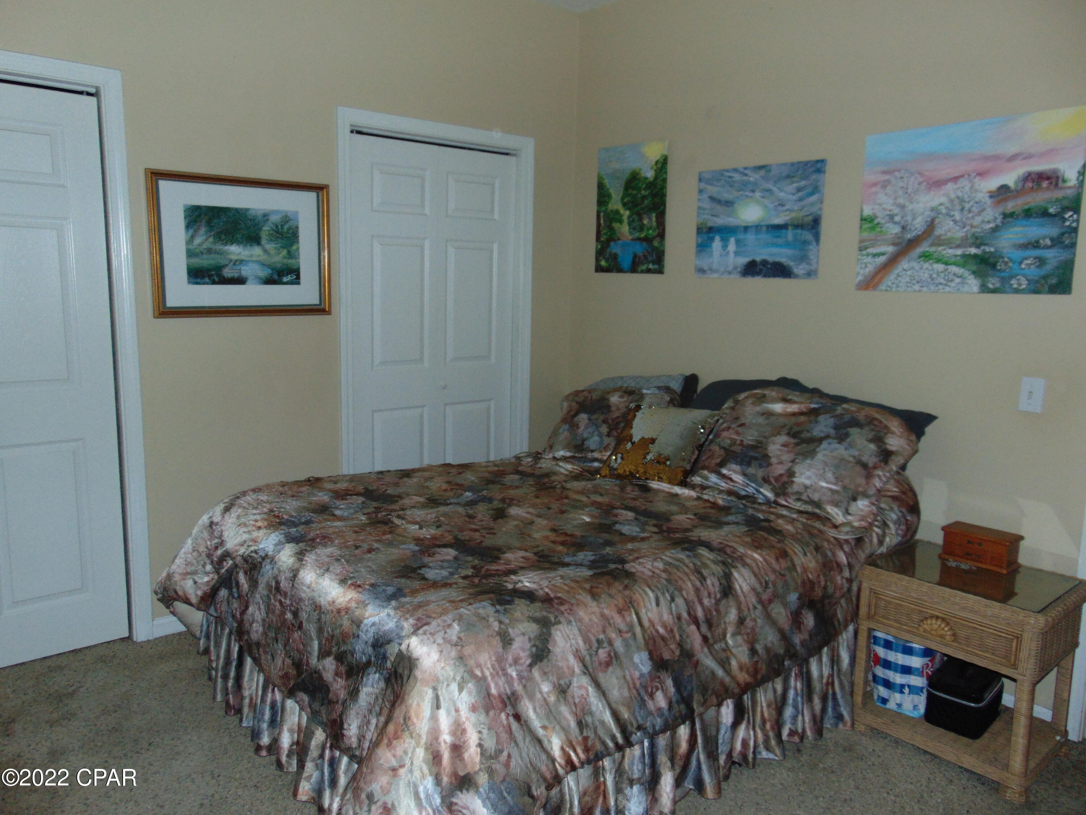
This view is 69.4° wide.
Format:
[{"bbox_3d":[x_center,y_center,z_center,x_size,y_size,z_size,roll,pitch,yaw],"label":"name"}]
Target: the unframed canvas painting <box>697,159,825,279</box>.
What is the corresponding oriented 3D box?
[{"bbox_3d":[0.892,-0.782,3.315,0.024,0.462,0.622,-6,12,-40],"label":"unframed canvas painting"}]

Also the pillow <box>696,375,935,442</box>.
[{"bbox_3d":[0.990,0.142,3.068,0.160,0.460,0.920,17,-4,-41],"label":"pillow"}]

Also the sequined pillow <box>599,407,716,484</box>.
[{"bbox_3d":[0.483,0.148,3.286,0.400,0.120,0.390,4,53,36],"label":"sequined pillow"}]

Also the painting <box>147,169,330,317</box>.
[{"bbox_3d":[-1.162,-0.628,3.089,0.703,0.539,0.026,-6,12,-40],"label":"painting"}]

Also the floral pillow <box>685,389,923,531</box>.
[{"bbox_3d":[0.949,0.166,2.885,0.730,0.460,0.190,12,-22,49],"label":"floral pillow"}]

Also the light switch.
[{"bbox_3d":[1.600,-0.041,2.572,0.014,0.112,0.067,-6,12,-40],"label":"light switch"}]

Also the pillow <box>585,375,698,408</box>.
[{"bbox_3d":[0.431,0.046,3.727,0.150,0.430,0.700,17,-9,-41],"label":"pillow"}]

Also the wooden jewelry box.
[{"bbox_3d":[1.452,0.461,2.603,0.122,0.107,0.206,-7,12,-41],"label":"wooden jewelry box"}]

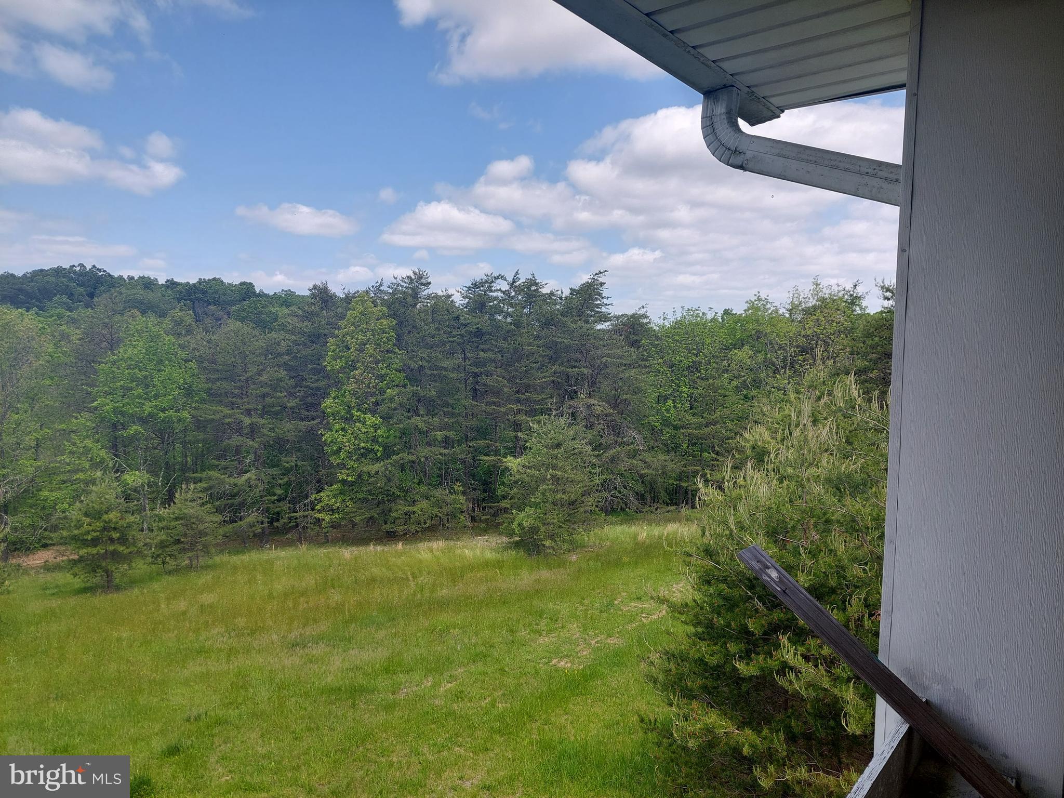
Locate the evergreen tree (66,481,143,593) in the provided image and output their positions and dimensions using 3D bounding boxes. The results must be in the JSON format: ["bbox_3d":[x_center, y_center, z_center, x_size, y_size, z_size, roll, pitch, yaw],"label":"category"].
[{"bbox_3d":[-12.750,4.040,22.000,2.150,3.400,2.150,0,5,0],"label":"evergreen tree"}]

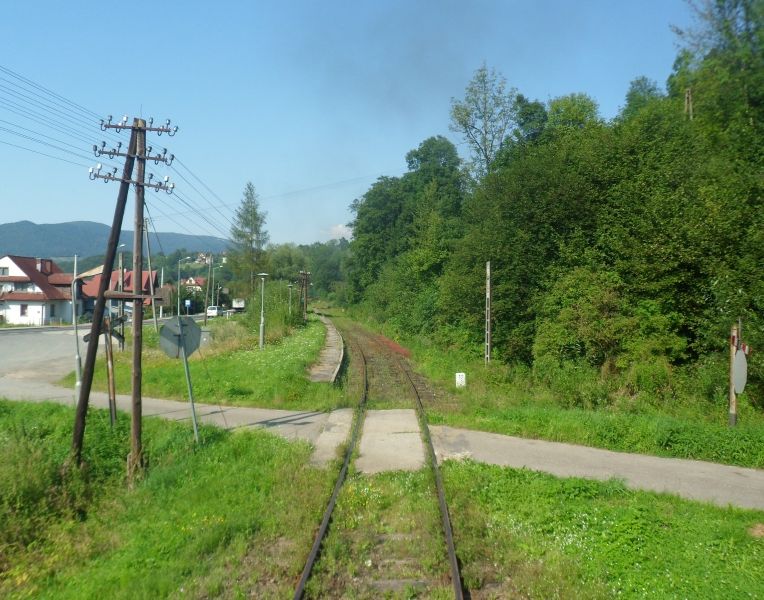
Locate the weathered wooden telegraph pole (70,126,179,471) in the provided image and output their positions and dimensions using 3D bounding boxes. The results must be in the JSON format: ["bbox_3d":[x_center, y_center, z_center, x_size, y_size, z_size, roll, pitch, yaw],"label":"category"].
[{"bbox_3d":[-4.460,-0.040,10.850,1.700,6.300,0.400,1,0,-18],"label":"weathered wooden telegraph pole"}]

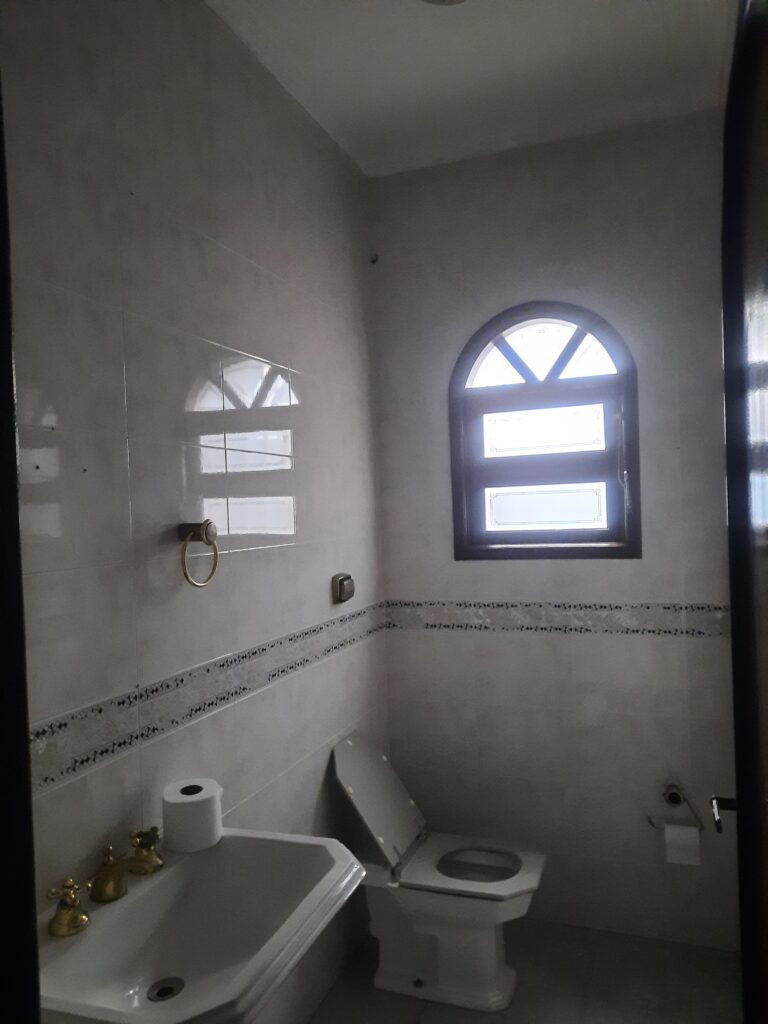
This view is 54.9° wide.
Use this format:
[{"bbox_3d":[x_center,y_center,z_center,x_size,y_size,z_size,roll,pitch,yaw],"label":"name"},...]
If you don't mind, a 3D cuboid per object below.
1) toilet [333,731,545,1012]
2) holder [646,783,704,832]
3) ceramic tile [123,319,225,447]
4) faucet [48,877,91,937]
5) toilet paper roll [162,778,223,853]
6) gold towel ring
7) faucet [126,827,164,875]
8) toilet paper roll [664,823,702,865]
[{"bbox_3d":[0.174,1.091,2.301,0.617,0.722,0.350,-2,0,21],"label":"toilet"},{"bbox_3d":[0.945,0.965,2.403,0.168,0.141,0.080,-2,0,21],"label":"holder"},{"bbox_3d":[-0.460,-0.277,1.643,0.010,0.252,0.348,-2,0,21],"label":"ceramic tile"},{"bbox_3d":[-0.517,0.636,1.207,0.068,0.077,0.068,-2,0,21],"label":"faucet"},{"bbox_3d":[-0.392,0.618,1.508,0.113,0.099,0.113,-2,0,0],"label":"toilet paper roll"},{"bbox_3d":[-0.406,0.094,1.632,0.075,0.149,0.126,-2,0,21],"label":"gold towel ring"},{"bbox_3d":[-0.455,0.635,1.414,0.068,0.075,0.068,-2,0,21],"label":"faucet"},{"bbox_3d":[0.965,1.069,2.395,0.106,0.111,0.080,-2,0,21],"label":"toilet paper roll"}]

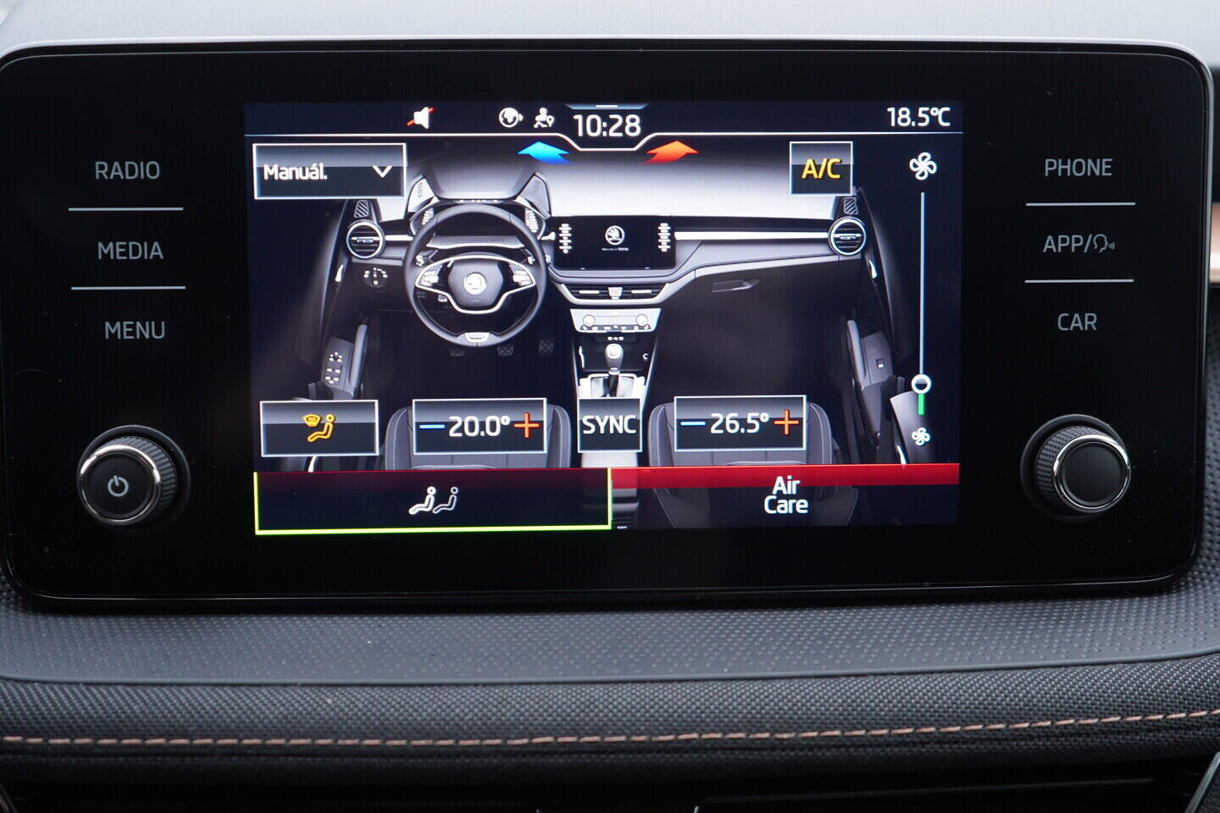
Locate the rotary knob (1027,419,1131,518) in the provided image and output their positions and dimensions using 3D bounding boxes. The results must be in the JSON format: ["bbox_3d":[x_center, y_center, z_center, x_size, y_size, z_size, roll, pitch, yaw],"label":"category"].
[{"bbox_3d":[0.116,0.016,0.300,0.021,0.021,0.011,-1,4,-2],"label":"rotary knob"}]

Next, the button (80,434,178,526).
[{"bbox_3d":[-0.116,0.018,0.292,0.021,0.021,0.011,-1,4,-2],"label":"button"}]

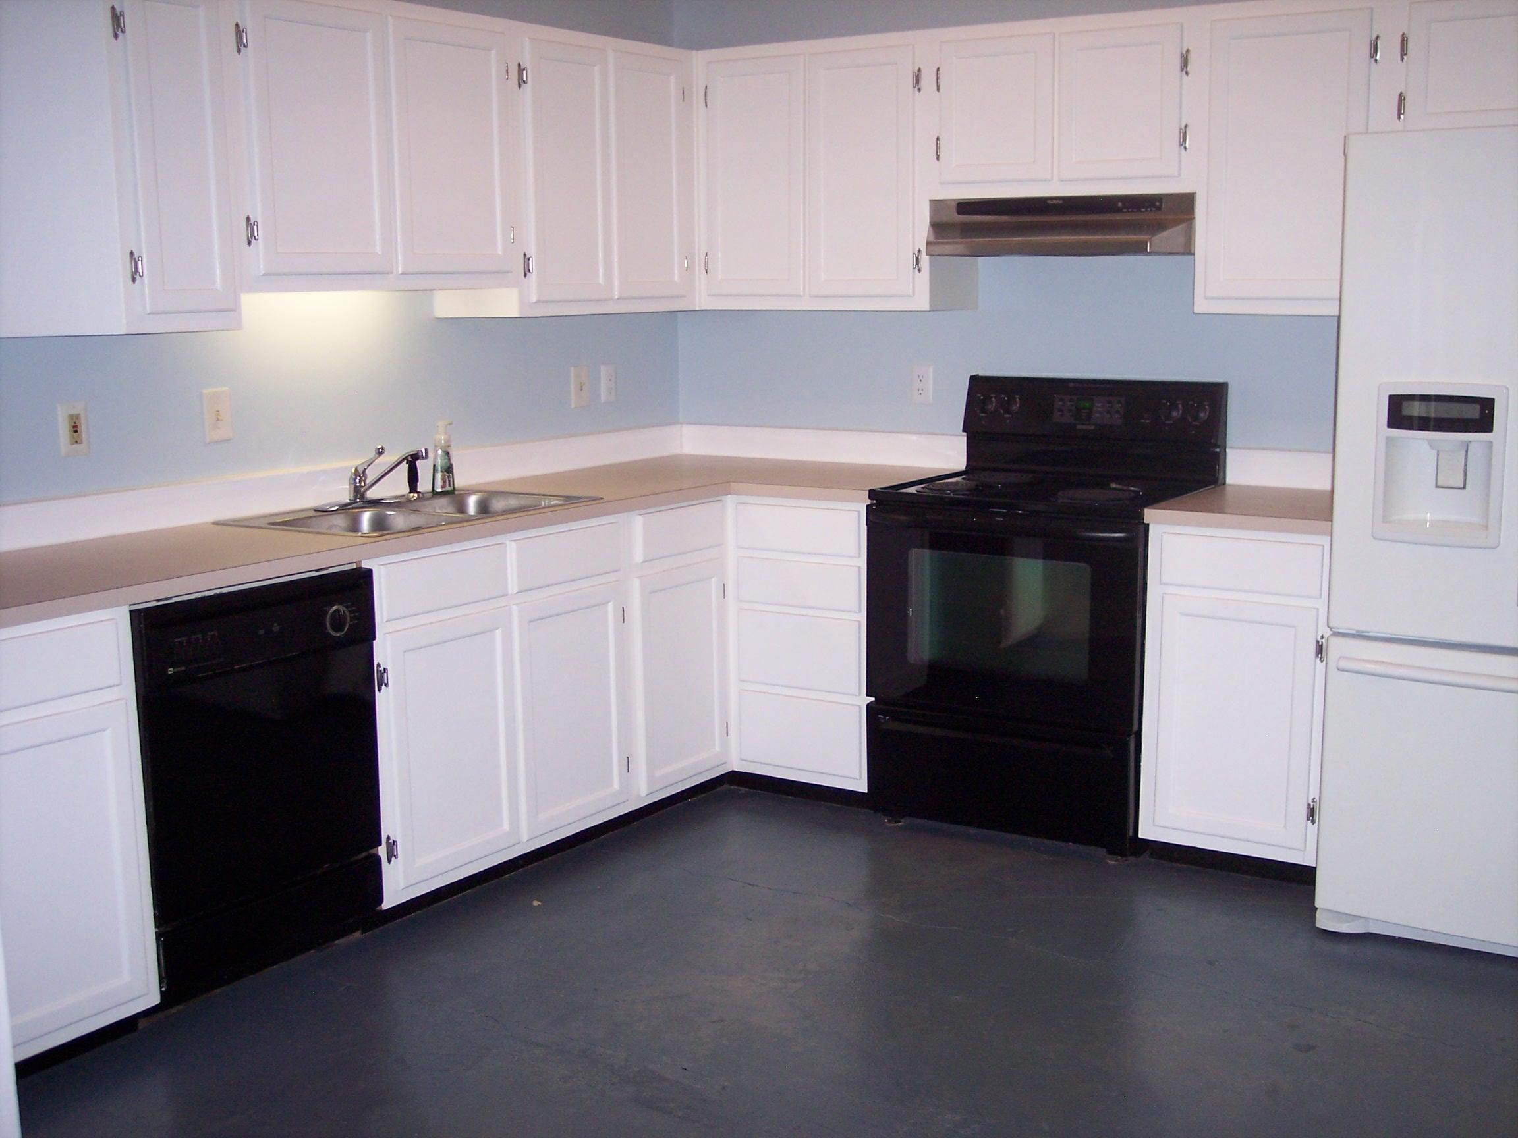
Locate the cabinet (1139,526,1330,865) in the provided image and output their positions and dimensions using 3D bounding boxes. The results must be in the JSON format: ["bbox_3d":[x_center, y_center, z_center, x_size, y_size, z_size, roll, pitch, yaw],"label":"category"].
[{"bbox_3d":[1.318,0.269,4.387,0.464,0.825,0.630,6,11,33],"label":"cabinet"}]

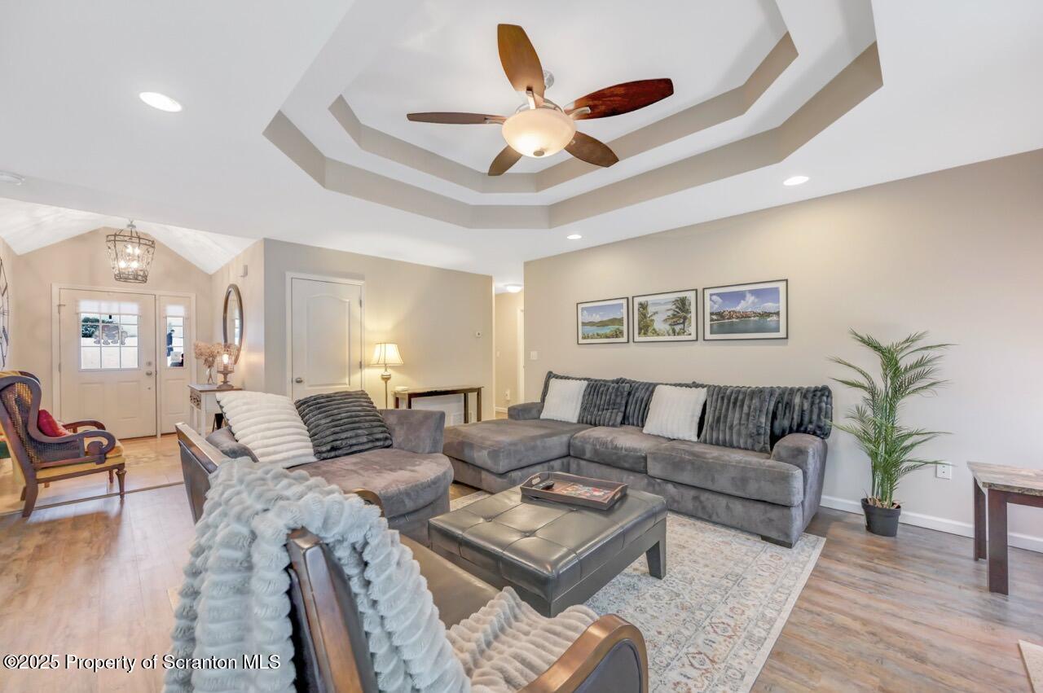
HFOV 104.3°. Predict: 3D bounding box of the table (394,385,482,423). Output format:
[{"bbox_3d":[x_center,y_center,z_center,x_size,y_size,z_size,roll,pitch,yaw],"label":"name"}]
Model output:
[{"bbox_3d":[-1.099,0.947,5.512,0.390,0.740,1.230,-1,-1,44],"label":"table"}]

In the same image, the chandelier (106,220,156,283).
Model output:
[{"bbox_3d":[-4.414,-1.090,4.580,0.400,0.755,0.400,0,0,-45],"label":"chandelier"}]

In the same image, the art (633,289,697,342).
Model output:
[{"bbox_3d":[1.441,-0.291,4.102,0.028,0.485,0.675,0,0,-45],"label":"art"}]

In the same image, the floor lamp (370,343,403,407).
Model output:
[{"bbox_3d":[-1.666,0.620,4.997,0.395,1.335,0.395,0,0,-45],"label":"floor lamp"}]

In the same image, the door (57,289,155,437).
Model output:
[{"bbox_3d":[-5.574,0.281,5.503,0.915,2.030,0.050,0,0,-45],"label":"door"}]

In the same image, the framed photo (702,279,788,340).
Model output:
[{"bbox_3d":[1.959,-0.304,3.579,0.680,0.500,0.030,-1,-1,44],"label":"framed photo"}]

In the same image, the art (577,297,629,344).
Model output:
[{"bbox_3d":[0.918,-0.277,4.592,0.688,0.493,0.030,-1,-1,44],"label":"art"}]

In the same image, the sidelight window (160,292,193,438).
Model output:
[{"bbox_3d":[-5.095,0.265,5.975,0.380,2.030,0.080,0,0,-43],"label":"sidelight window"}]

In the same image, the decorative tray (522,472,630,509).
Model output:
[{"bbox_3d":[0.311,0.834,2.396,0.513,0.062,0.350,0,0,30],"label":"decorative tray"}]

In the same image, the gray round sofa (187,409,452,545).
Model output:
[{"bbox_3d":[-1.216,0.904,2.890,1.420,0.740,1.480,-1,0,39],"label":"gray round sofa"}]

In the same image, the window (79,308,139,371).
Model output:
[{"bbox_3d":[-5.687,-0.105,5.607,0.050,0.880,0.588,-1,-1,44],"label":"window"}]

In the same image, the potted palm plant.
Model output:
[{"bbox_3d":[2.428,0.573,2.715,0.600,1.360,0.660,0,0,-45],"label":"potted palm plant"}]

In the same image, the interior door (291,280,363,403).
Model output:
[{"bbox_3d":[-2.240,0.279,4.705,0.050,2.060,0.784,-1,-1,44],"label":"interior door"}]

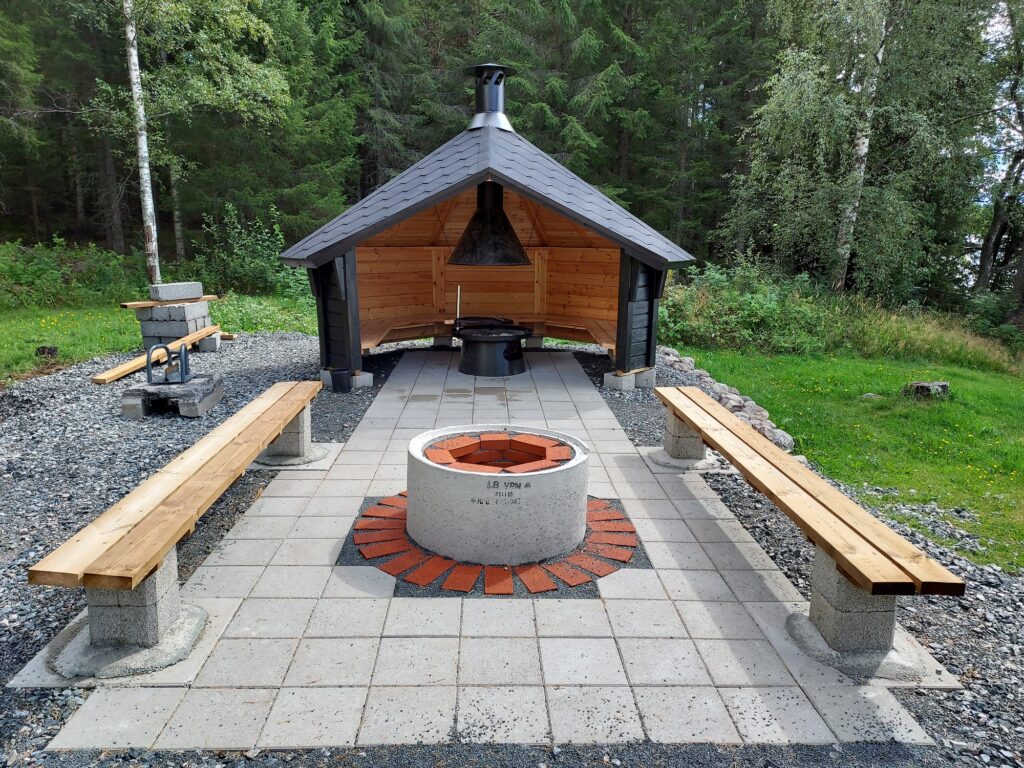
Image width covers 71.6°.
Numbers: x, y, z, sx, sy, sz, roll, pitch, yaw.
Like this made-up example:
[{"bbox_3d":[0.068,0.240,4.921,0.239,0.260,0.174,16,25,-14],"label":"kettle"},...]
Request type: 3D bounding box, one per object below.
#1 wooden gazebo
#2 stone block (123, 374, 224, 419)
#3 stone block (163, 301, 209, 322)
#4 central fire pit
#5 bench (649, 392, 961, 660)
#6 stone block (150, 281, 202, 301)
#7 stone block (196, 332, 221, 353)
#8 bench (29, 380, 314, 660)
[{"bbox_3d":[-0.254,-1.864,8.312,4.180,3.320,3.400,0,11,-2],"label":"wooden gazebo"},{"bbox_3d":[-2.856,0.118,6.006,0.600,0.200,0.700,-1,12,-7],"label":"stone block"},{"bbox_3d":[-4.003,-0.905,8.847,0.195,0.190,0.590,1,11,2],"label":"stone block"},{"bbox_3d":[-0.072,0.544,3.763,0.945,0.440,0.945,0,11,-2],"label":"central fire pit"},{"bbox_3d":[1.283,0.549,3.886,0.325,0.430,3.080,0,11,-2],"label":"bench"},{"bbox_3d":[-4.182,-1.148,8.868,0.190,0.190,0.590,7,13,29],"label":"stone block"},{"bbox_3d":[-3.846,-0.545,9.049,0.200,0.190,0.590,-3,12,-17],"label":"stone block"},{"bbox_3d":[-1.465,0.503,3.762,0.330,0.430,3.050,0,12,-4],"label":"bench"}]

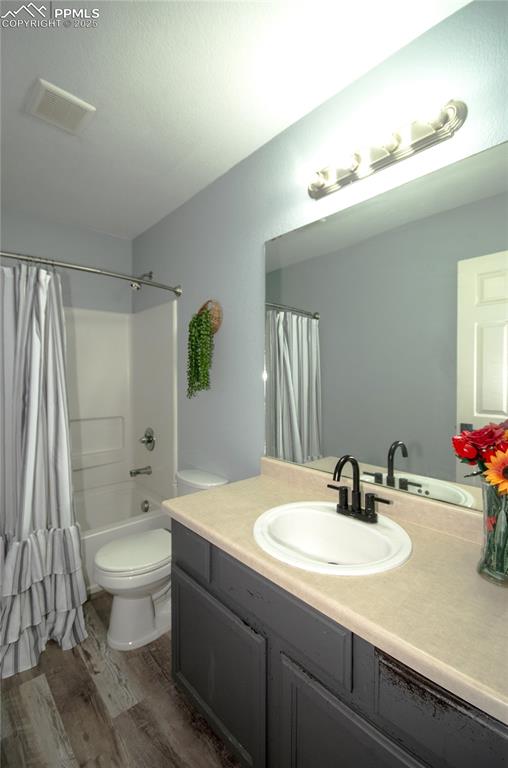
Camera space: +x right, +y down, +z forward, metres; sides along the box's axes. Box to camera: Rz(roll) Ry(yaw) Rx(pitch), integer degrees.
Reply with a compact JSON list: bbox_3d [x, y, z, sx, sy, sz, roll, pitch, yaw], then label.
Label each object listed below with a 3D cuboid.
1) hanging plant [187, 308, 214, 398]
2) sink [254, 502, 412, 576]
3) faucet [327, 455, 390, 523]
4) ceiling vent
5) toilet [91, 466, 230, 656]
[{"bbox_3d":[-0.324,-0.184,1.924,0.130,0.530,0.170,-1,2,-44],"label":"hanging plant"},{"bbox_3d":[0.239,0.564,1.040,0.450,0.170,0.495,-1,2,-44],"label":"sink"},{"bbox_3d":[0.330,0.365,1.121,0.200,0.228,0.250,-1,2,-44],"label":"faucet"},{"bbox_3d":[-0.832,-1.201,1.392,0.210,0.030,0.220,-1,2,-44],"label":"ceiling vent"},{"bbox_3d":[-0.506,0.917,1.732,0.680,0.700,0.440,-1,2,-44],"label":"toilet"}]

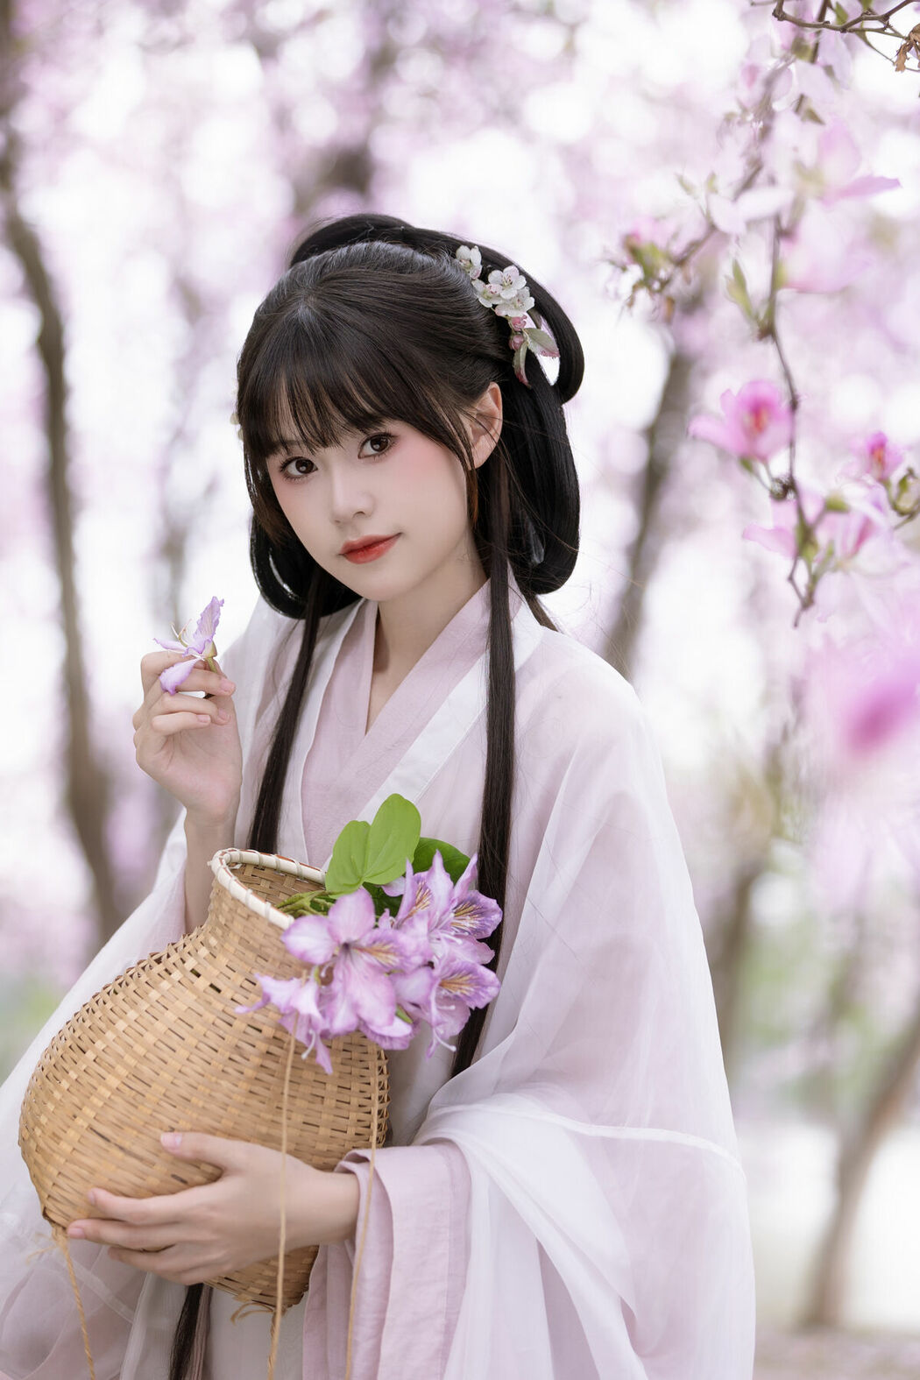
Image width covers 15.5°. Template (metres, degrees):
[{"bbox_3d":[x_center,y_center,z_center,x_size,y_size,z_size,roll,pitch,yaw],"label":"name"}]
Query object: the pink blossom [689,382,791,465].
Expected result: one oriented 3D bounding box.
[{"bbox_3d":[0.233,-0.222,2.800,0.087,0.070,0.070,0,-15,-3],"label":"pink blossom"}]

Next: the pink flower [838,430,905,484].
[{"bbox_3d":[0.341,-0.194,2.800,0.057,0.047,0.050,0,-12,-3],"label":"pink flower"}]

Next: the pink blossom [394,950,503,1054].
[{"bbox_3d":[-0.008,0.207,2.230,0.070,0.072,0.062,1,2,-34],"label":"pink blossom"}]

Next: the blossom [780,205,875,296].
[{"bbox_3d":[0.315,-0.380,2.900,0.080,0.077,0.072,1,-13,-43],"label":"blossom"}]

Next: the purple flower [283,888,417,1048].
[{"bbox_3d":[-0.072,0.181,2.190,0.090,0.104,0.060,0,6,0],"label":"purple flower"}]

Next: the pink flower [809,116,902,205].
[{"bbox_3d":[0.339,-0.454,2.900,0.078,0.076,0.072,1,-13,-43],"label":"pink flower"}]

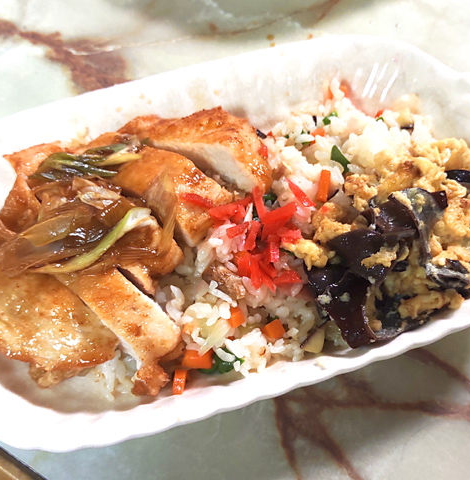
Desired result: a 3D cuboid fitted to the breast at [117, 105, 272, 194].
[{"bbox_3d":[-0.024,-0.053,0.282,0.084,0.020,0.028,17,58,11],"label":"breast"}]

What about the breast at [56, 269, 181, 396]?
[{"bbox_3d":[-0.052,0.036,0.226,0.025,0.018,0.066,-36,63,-22],"label":"breast"}]

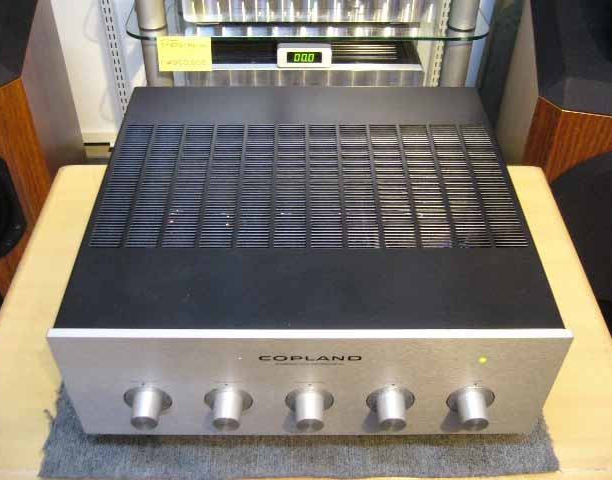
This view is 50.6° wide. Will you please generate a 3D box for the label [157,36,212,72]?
[{"bbox_3d":[-0.204,-0.314,1.095,0.091,0.060,0.002,0,29,-1],"label":"label"}]

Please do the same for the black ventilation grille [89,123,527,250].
[{"bbox_3d":[0.002,-0.059,0.676,0.410,0.010,0.203,0,44,-1],"label":"black ventilation grille"}]

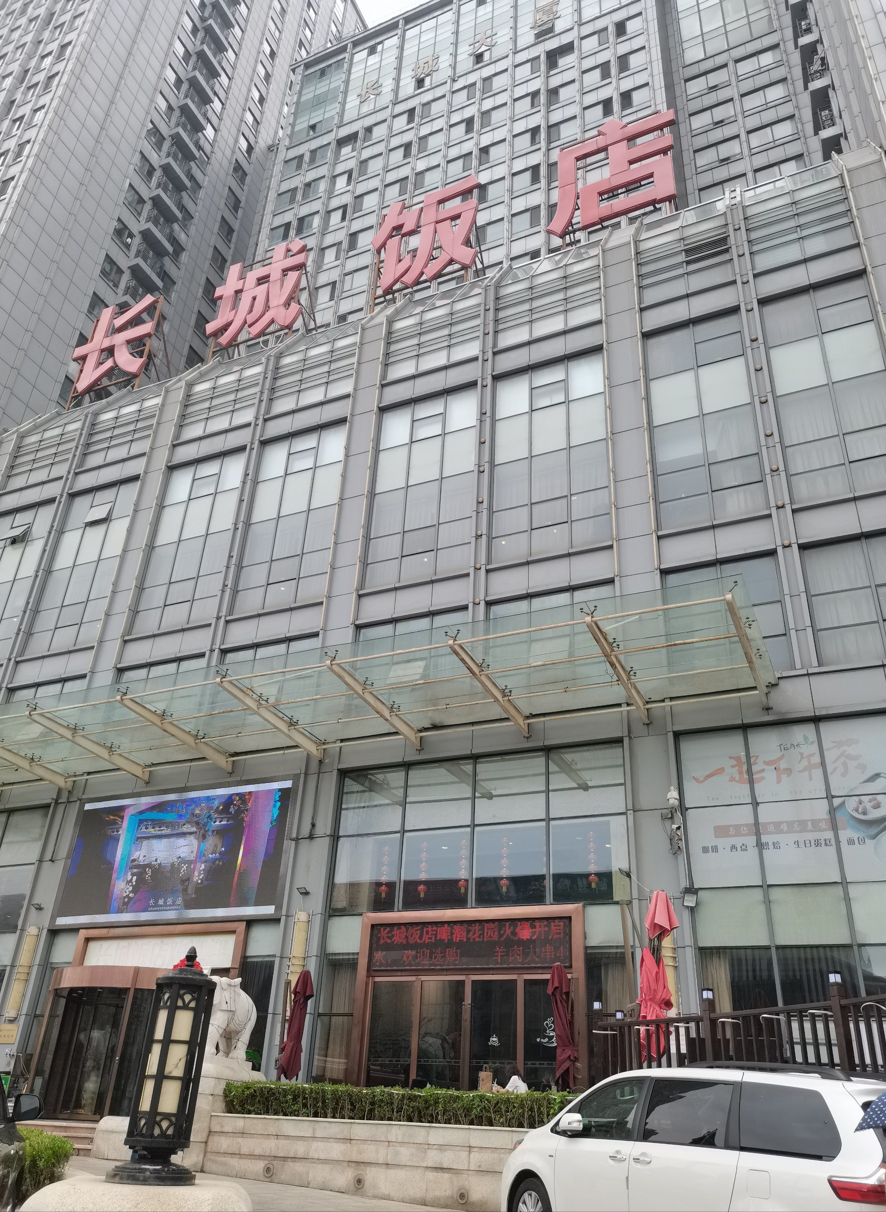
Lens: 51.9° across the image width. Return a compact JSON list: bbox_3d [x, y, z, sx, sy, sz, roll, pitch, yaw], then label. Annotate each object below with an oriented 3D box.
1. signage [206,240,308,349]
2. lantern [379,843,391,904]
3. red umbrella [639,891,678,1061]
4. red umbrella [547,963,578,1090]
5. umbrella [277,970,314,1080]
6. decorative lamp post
[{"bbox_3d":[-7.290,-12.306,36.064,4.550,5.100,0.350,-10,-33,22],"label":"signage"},{"bbox_3d":[-1.253,5.787,19.641,0.190,1.242,0.190,2,-30,1],"label":"lantern"},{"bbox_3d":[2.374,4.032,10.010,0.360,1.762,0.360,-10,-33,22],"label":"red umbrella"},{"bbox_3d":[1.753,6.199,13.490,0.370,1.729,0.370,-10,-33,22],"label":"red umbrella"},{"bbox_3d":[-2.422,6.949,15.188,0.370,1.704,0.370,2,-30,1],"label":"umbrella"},{"bbox_3d":[-1.651,2.759,5.570,0.525,1.280,0.525,-10,-33,22],"label":"decorative lamp post"}]

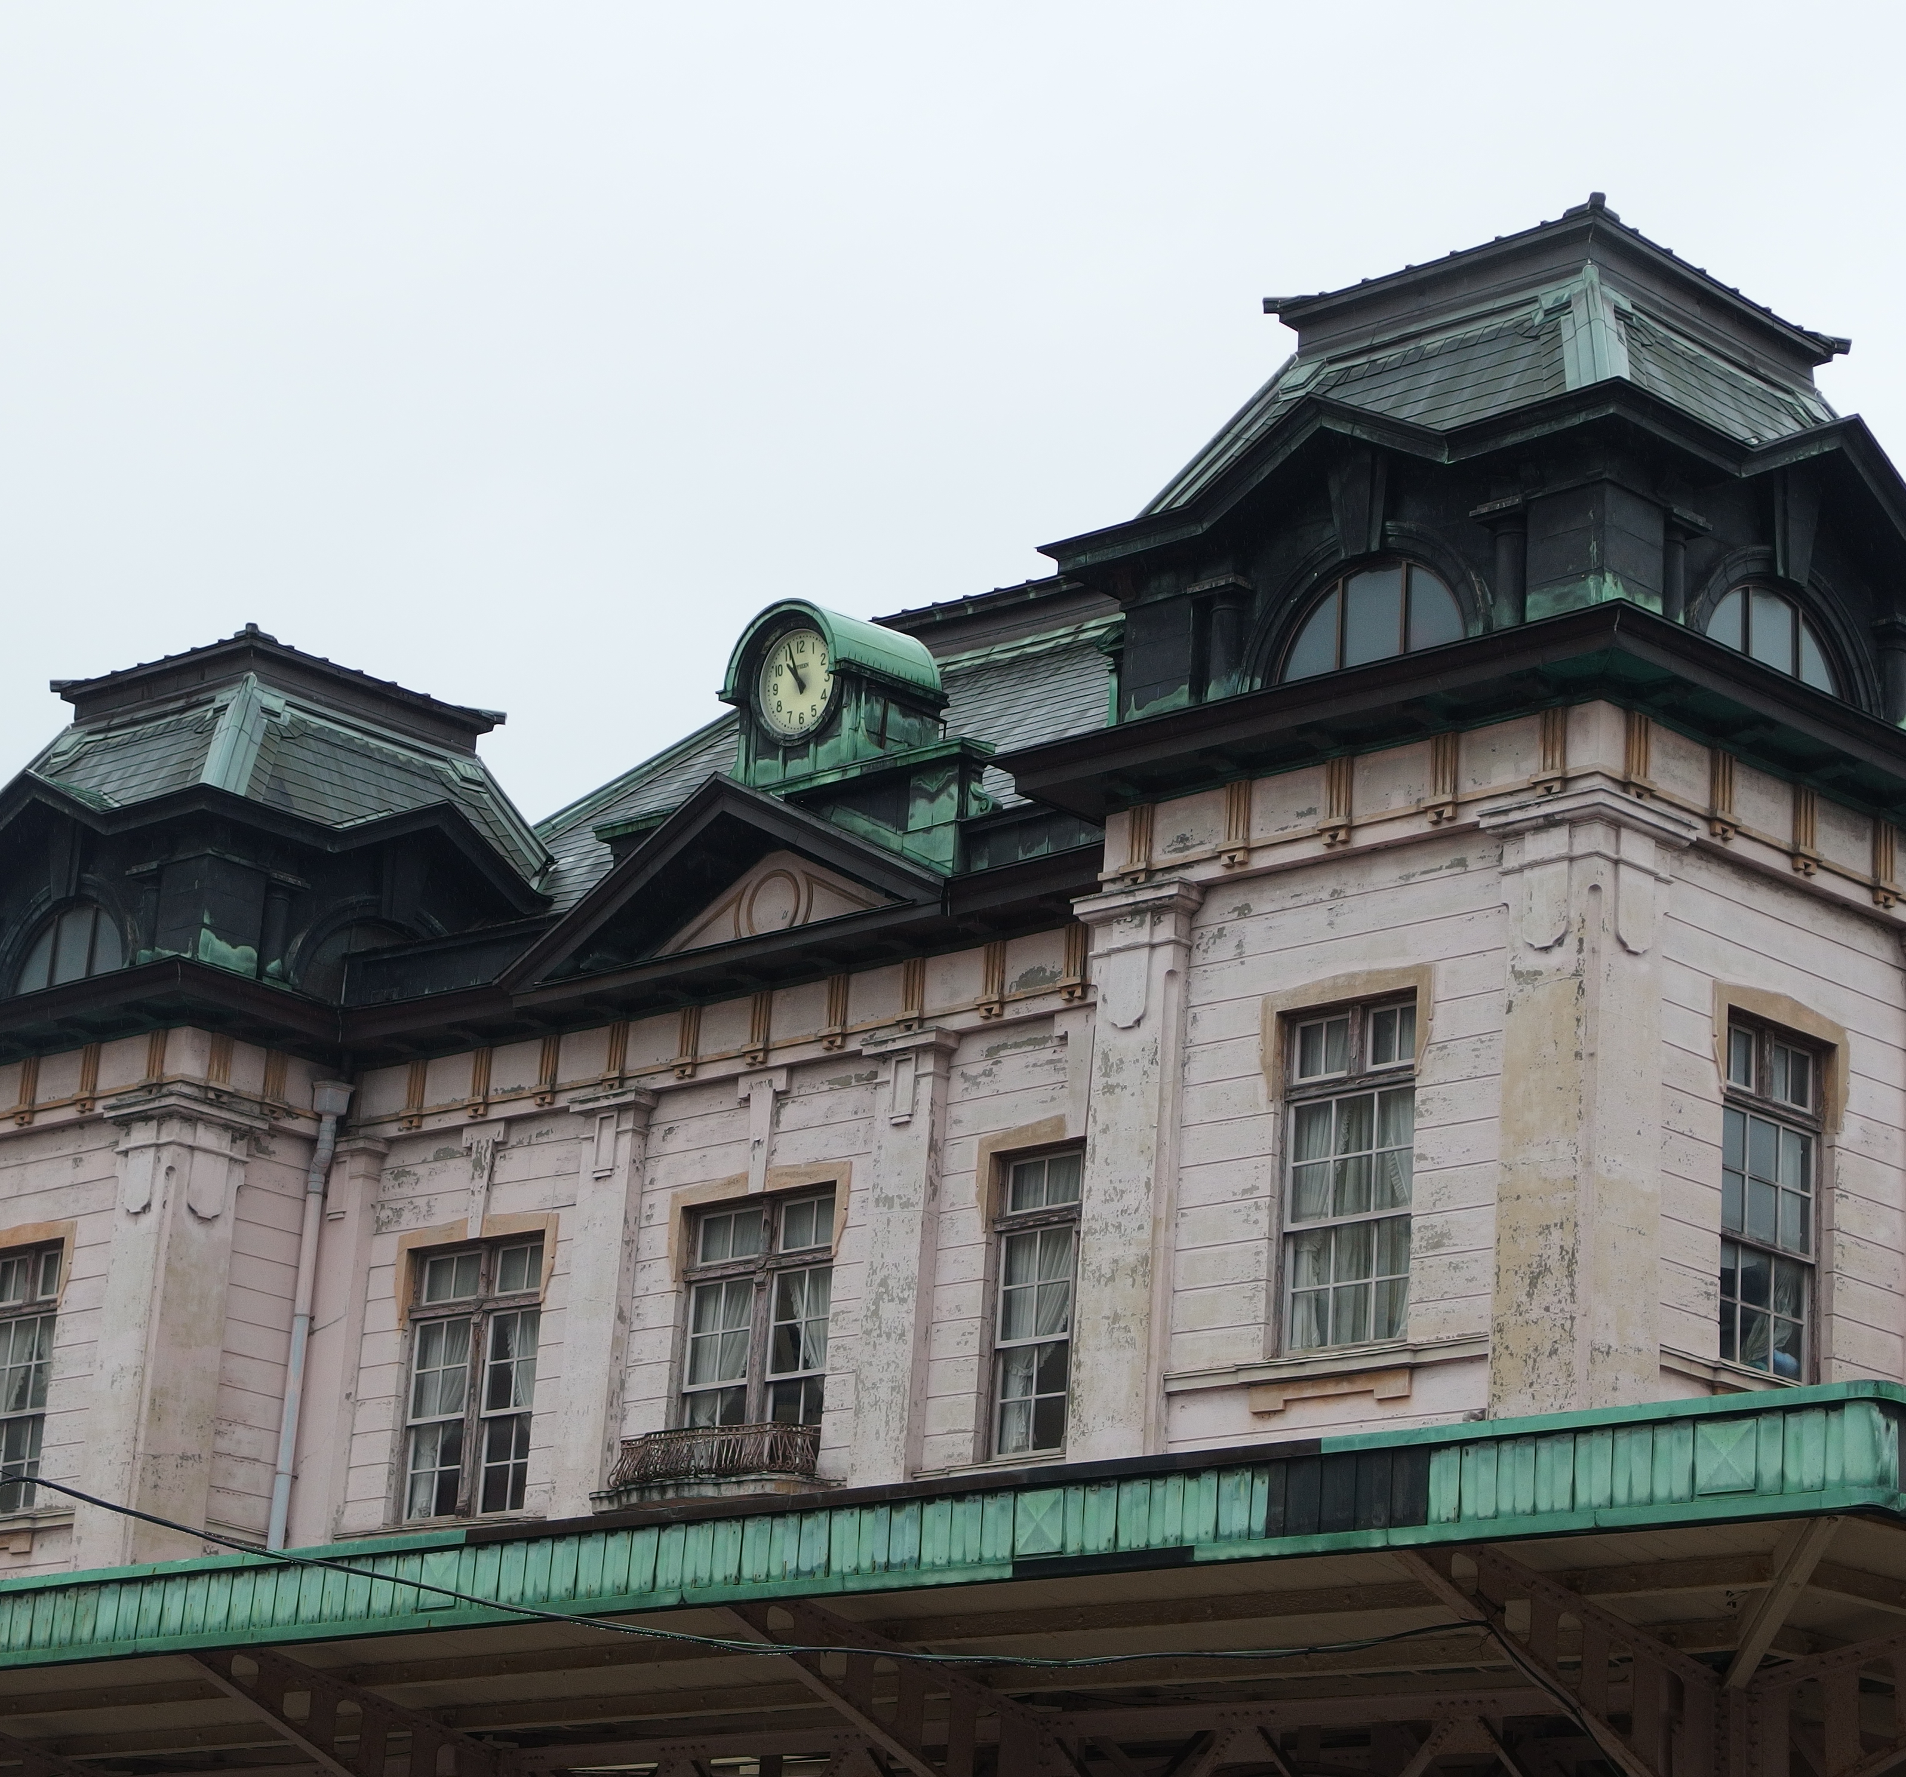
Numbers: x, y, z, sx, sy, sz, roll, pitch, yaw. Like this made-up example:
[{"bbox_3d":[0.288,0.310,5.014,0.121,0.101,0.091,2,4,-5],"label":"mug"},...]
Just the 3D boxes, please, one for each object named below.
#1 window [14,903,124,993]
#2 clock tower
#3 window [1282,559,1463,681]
[{"bbox_3d":[-7.688,0.522,43.145,1.591,0.811,0.135,-13,-23,43],"label":"window"},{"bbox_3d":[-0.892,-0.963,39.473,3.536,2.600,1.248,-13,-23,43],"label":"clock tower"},{"bbox_3d":[2.834,-1.812,33.064,1.612,0.811,0.135,-13,-23,43],"label":"window"}]

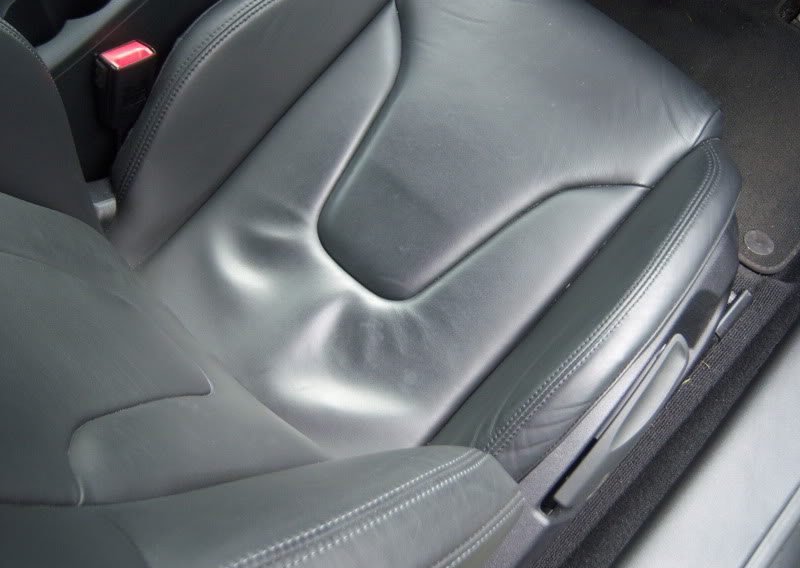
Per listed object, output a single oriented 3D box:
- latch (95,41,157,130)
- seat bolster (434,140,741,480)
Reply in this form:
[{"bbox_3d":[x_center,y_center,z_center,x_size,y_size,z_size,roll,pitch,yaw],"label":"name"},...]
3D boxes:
[{"bbox_3d":[-0.272,-0.196,0.830,0.025,0.080,0.045,39,51,13],"label":"latch"},{"bbox_3d":[0.175,0.040,0.769,0.086,0.102,0.407,39,83,13],"label":"seat bolster"}]

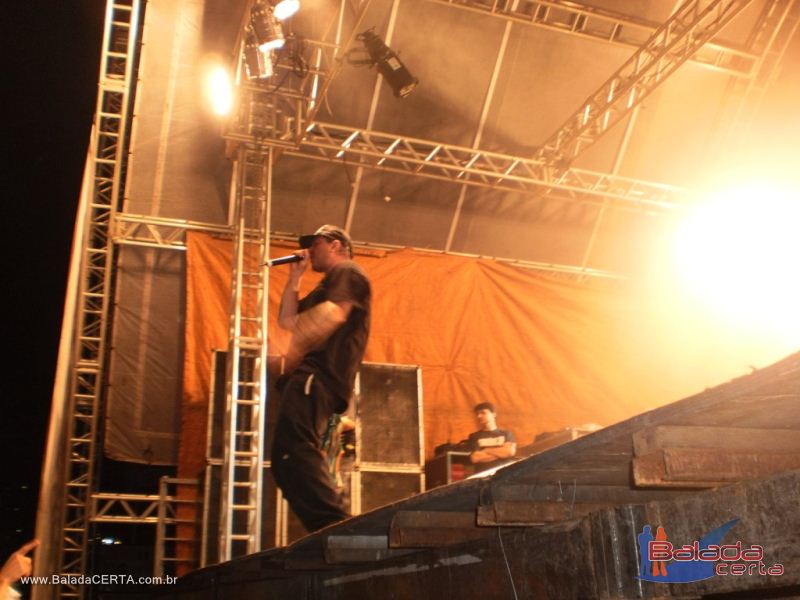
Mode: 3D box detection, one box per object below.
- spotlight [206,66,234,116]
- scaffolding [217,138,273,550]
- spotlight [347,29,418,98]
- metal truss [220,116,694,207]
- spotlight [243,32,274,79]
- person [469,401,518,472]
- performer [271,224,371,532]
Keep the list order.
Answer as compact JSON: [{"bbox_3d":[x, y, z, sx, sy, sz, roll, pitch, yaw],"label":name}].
[{"bbox_3d":[-1.696,-1.980,7.863,0.280,0.320,0.380,13,2,-34],"label":"spotlight"},{"bbox_3d":[-1.443,0.470,7.873,0.300,4.210,0.310,6,-22,-19],"label":"scaffolding"},{"bbox_3d":[-0.169,-2.138,7.612,0.360,0.660,0.300,-32,1,8],"label":"spotlight"},{"bbox_3d":[0.950,-1.504,9.579,5.870,0.310,0.310,6,-22,-19],"label":"metal truss"},{"bbox_3d":[-1.314,-2.271,7.726,0.260,0.420,0.270,-8,-1,17],"label":"spotlight"},{"bbox_3d":[0.925,1.864,8.211,0.520,1.720,0.360,-7,-21,13],"label":"person"},{"bbox_3d":[-0.404,0.399,4.232,0.500,1.730,0.520,2,-21,-10],"label":"performer"}]

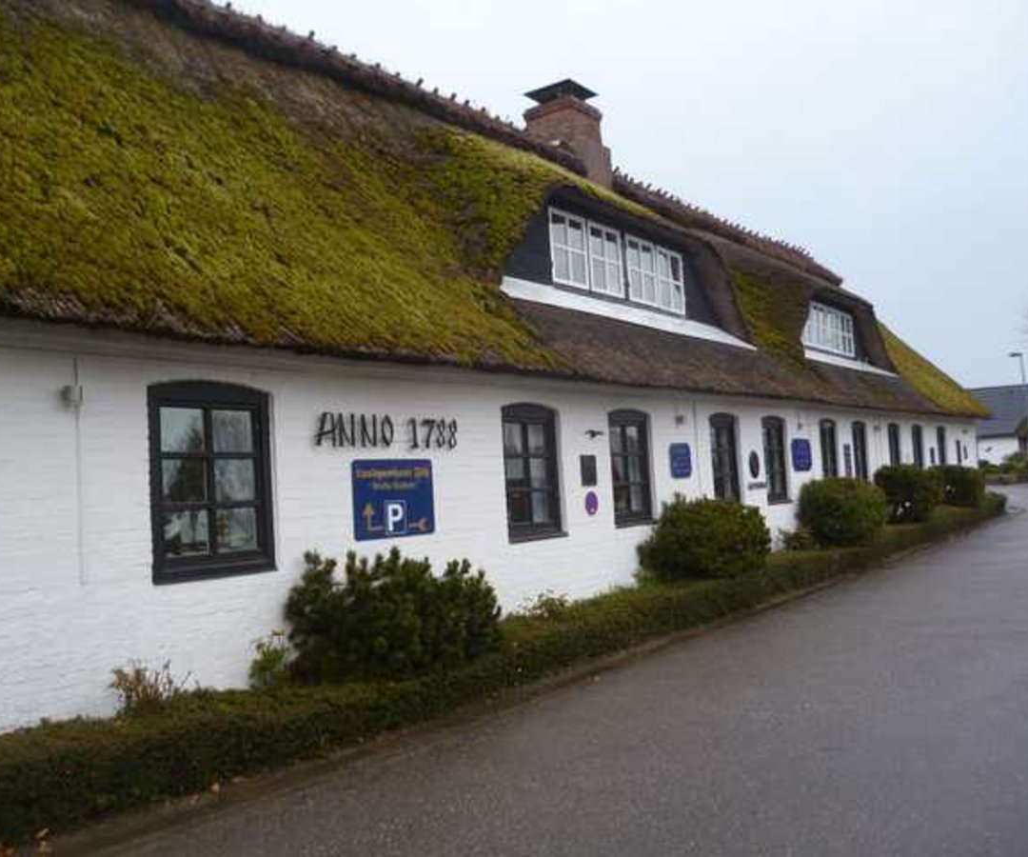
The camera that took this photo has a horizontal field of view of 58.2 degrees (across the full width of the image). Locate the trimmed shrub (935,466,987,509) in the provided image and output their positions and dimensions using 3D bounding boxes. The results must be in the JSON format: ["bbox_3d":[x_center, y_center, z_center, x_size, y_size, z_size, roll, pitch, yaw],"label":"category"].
[{"bbox_3d":[11.601,1.630,24.092,1.300,1.300,2.600,-6,-5,37],"label":"trimmed shrub"}]

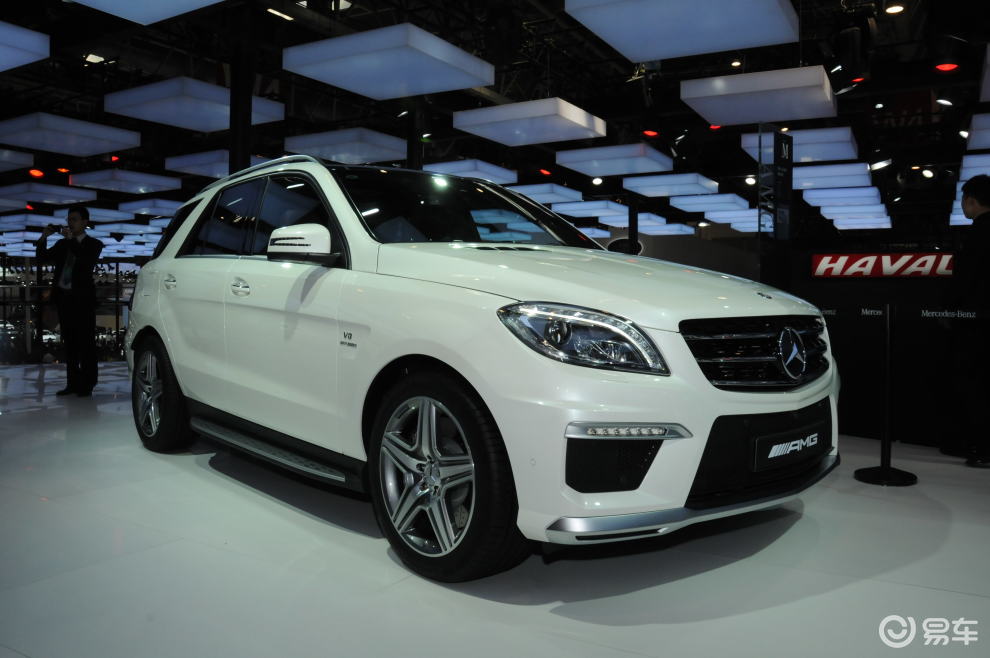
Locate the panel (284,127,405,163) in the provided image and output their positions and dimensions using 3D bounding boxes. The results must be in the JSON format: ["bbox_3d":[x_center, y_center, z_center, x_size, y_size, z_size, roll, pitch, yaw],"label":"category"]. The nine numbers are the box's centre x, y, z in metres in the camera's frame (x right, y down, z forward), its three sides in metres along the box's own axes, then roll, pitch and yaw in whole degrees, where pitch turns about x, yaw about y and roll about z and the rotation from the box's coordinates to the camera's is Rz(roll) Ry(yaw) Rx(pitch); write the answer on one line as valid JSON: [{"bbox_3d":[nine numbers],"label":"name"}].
[{"bbox_3d":[-2.960,-3.816,15.729,2.040,0.263,2.040,2,3,30],"label":"panel"}]

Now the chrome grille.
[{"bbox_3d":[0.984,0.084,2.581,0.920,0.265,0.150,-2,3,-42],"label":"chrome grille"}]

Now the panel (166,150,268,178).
[{"bbox_3d":[-6.252,-3.793,17.410,1.950,0.261,1.950,2,3,31],"label":"panel"}]

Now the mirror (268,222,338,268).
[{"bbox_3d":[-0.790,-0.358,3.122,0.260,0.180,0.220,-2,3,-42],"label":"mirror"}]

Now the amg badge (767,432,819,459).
[{"bbox_3d":[1.032,0.400,2.543,0.360,0.047,0.015,-2,3,-42],"label":"amg badge"}]

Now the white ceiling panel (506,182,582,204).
[{"bbox_3d":[1.253,-4.068,22.533,2.040,0.263,2.040,2,3,30],"label":"white ceiling panel"}]

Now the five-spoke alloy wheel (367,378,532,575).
[{"bbox_3d":[-0.147,0.503,2.635,0.280,0.740,0.740,-2,3,-42],"label":"five-spoke alloy wheel"}]

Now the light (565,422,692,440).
[{"bbox_3d":[0.400,0.308,2.191,0.400,0.055,0.100,-1,2,-22],"label":"light"}]

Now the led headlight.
[{"bbox_3d":[0.275,0.030,2.332,0.400,0.235,0.440,-1,3,-33],"label":"led headlight"}]

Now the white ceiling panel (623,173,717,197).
[{"bbox_3d":[4.924,-3.983,20.684,2.040,0.263,2.040,2,3,30],"label":"white ceiling panel"}]

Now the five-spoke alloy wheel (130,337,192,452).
[{"bbox_3d":[-2.101,0.409,4.797,0.280,0.740,0.740,-2,3,-42],"label":"five-spoke alloy wheel"}]

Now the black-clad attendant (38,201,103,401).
[{"bbox_3d":[-4.096,-0.270,7.157,0.520,1.820,0.380,1,2,22],"label":"black-clad attendant"}]

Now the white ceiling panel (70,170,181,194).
[{"bbox_3d":[-9.807,-3.906,19.794,1.950,0.261,1.950,2,3,31],"label":"white ceiling panel"}]

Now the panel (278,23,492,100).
[{"bbox_3d":[-1.396,-3.576,10.178,2.040,0.263,2.040,2,3,30],"label":"panel"}]

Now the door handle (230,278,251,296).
[{"bbox_3d":[-1.236,-0.201,3.594,0.048,0.078,0.195,-2,3,-42],"label":"door handle"}]

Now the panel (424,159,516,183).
[{"bbox_3d":[-0.806,-3.937,18.991,2.040,0.263,2.040,2,3,30],"label":"panel"}]

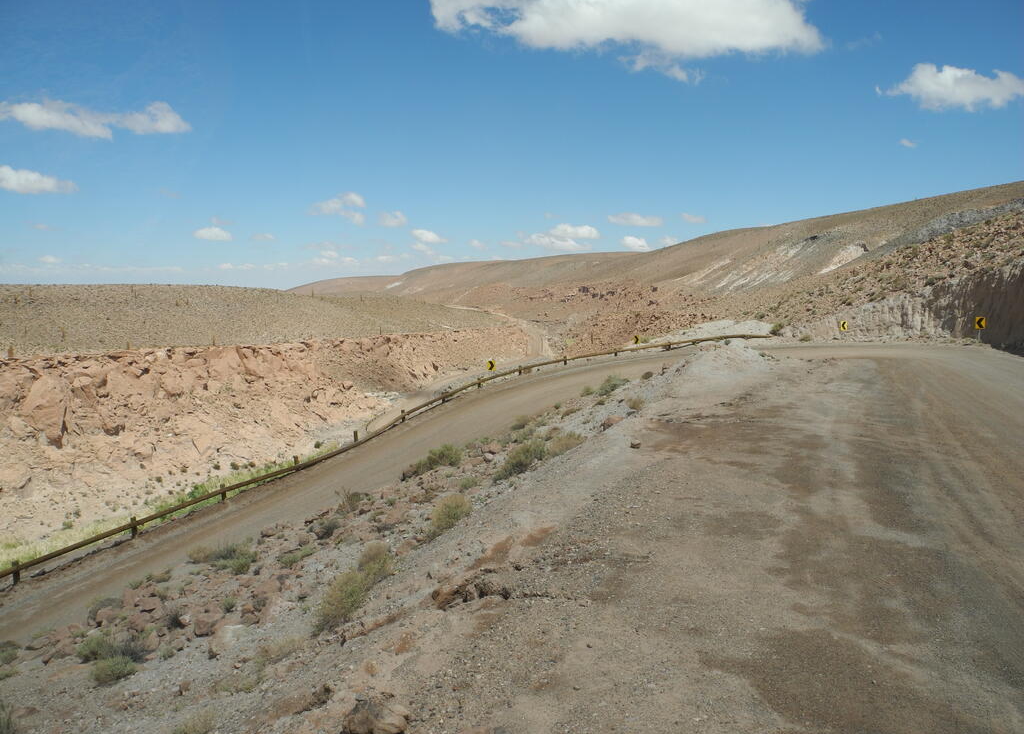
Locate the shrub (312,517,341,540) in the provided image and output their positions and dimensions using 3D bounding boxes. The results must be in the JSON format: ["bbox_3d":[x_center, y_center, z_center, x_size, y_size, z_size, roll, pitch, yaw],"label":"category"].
[{"bbox_3d":[-5.619,4.892,25.088,0.848,0.566,0.721,-1,6,-13],"label":"shrub"}]

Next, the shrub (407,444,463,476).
[{"bbox_3d":[-3.195,3.813,34.146,2.309,0.989,1.616,-1,6,-5],"label":"shrub"}]

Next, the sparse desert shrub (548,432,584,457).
[{"bbox_3d":[1.668,2.372,25.353,1.102,0.756,0.882,0,6,4],"label":"sparse desert shrub"}]

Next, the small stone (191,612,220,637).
[{"bbox_3d":[-6.791,5.724,18.412,0.622,0.509,0.529,-2,6,-21],"label":"small stone"}]

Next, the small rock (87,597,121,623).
[{"bbox_3d":[-11.004,6.559,22.311,0.916,0.616,0.778,-3,6,-27],"label":"small rock"}]

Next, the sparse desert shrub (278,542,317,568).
[{"bbox_3d":[-5.861,5.151,22.632,1.038,0.525,0.831,-1,6,-15],"label":"sparse desert shrub"}]

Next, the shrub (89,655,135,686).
[{"bbox_3d":[-7.846,5.975,16.308,0.906,0.502,0.770,-3,6,-26],"label":"shrub"}]

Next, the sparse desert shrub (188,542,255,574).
[{"bbox_3d":[-8.667,5.683,24.712,1.969,0.764,1.280,-2,6,-20],"label":"sparse desert shrub"}]

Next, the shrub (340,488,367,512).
[{"bbox_3d":[-5.613,4.692,29.331,0.921,0.782,0.829,-1,6,-11],"label":"shrub"}]

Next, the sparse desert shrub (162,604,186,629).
[{"bbox_3d":[-7.910,5.848,19.414,0.563,0.548,0.534,-2,6,-23],"label":"sparse desert shrub"}]

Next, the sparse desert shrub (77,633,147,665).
[{"bbox_3d":[-8.716,6.148,18.027,1.523,0.592,1.066,-3,6,-27],"label":"sparse desert shrub"}]

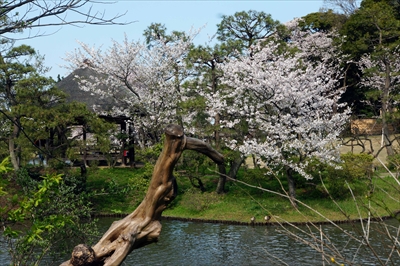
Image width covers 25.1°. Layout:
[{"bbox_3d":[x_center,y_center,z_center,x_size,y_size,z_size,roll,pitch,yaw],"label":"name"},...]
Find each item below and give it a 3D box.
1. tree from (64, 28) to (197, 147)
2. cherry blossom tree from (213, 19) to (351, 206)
[{"bbox_3d":[-3.633,-2.012,47.000,6.900,6.900,6.200,0,0,0],"label":"tree"},{"bbox_3d":[3.943,-0.992,43.500,6.680,9.090,6.200,0,0,0],"label":"cherry blossom tree"}]

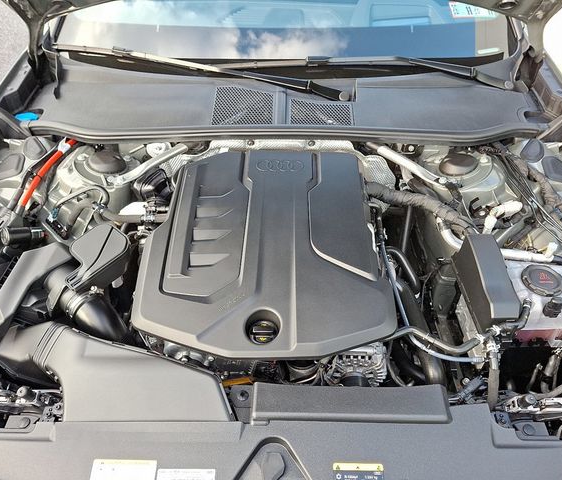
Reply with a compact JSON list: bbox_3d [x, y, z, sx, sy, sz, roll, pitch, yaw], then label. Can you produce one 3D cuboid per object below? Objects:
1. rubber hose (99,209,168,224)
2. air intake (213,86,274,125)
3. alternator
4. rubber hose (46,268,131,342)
[{"bbox_3d":[-0.376,-0.057,1.179,0.170,0.028,0.033,3,54,2],"label":"rubber hose"},{"bbox_3d":[-0.102,-0.363,1.253,0.165,0.022,0.135,0,60,0],"label":"air intake"},{"bbox_3d":[0.173,0.299,1.093,0.140,0.140,0.170,0,54,0],"label":"alternator"},{"bbox_3d":[-0.446,0.152,1.076,0.205,0.100,0.090,34,61,22],"label":"rubber hose"}]

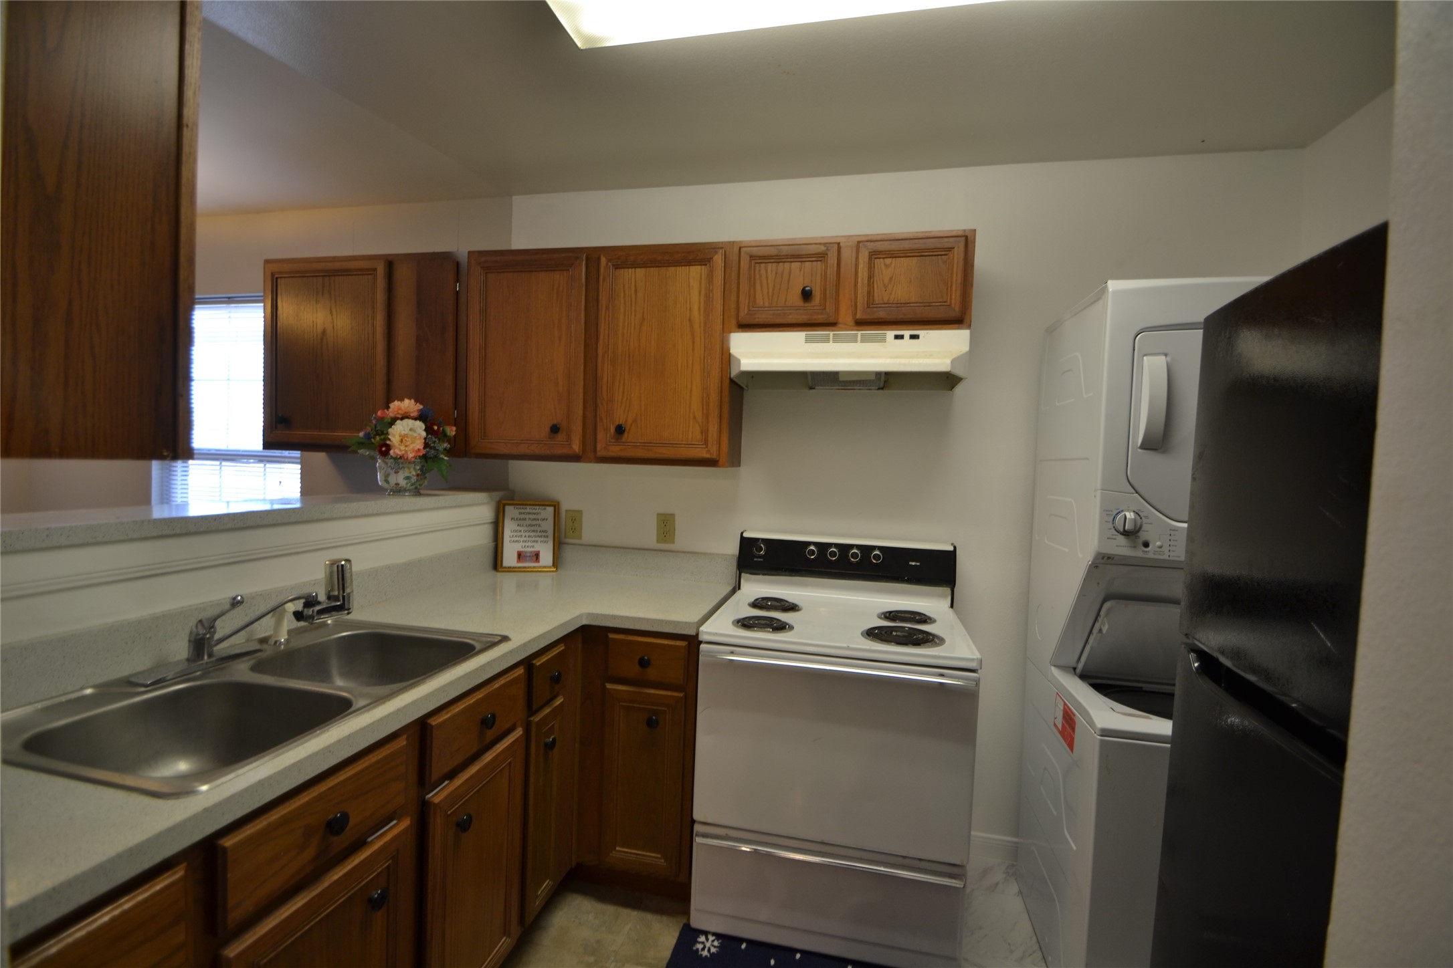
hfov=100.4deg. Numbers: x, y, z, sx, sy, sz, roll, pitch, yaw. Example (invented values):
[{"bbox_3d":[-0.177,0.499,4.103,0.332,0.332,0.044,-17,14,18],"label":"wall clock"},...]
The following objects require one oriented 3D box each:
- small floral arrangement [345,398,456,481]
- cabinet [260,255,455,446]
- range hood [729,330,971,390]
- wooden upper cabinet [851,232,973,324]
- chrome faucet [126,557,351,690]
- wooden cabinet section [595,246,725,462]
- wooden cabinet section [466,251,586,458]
[{"bbox_3d":[-1.121,-0.152,2.080,0.310,0.290,0.300,3,2,13],"label":"small floral arrangement"},{"bbox_3d":[-1.436,-0.512,2.535,0.901,0.769,0.325,3,2,13],"label":"cabinet"},{"bbox_3d":[0.403,-0.422,2.050,0.763,0.152,0.442,3,2,13],"label":"range hood"},{"bbox_3d":[0.617,-0.646,2.053,0.360,0.281,0.323,3,2,13],"label":"wooden upper cabinet"},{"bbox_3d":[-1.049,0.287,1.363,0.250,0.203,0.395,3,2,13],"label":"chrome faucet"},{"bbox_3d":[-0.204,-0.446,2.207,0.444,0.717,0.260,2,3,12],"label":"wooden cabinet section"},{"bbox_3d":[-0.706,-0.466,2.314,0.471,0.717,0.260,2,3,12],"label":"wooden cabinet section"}]

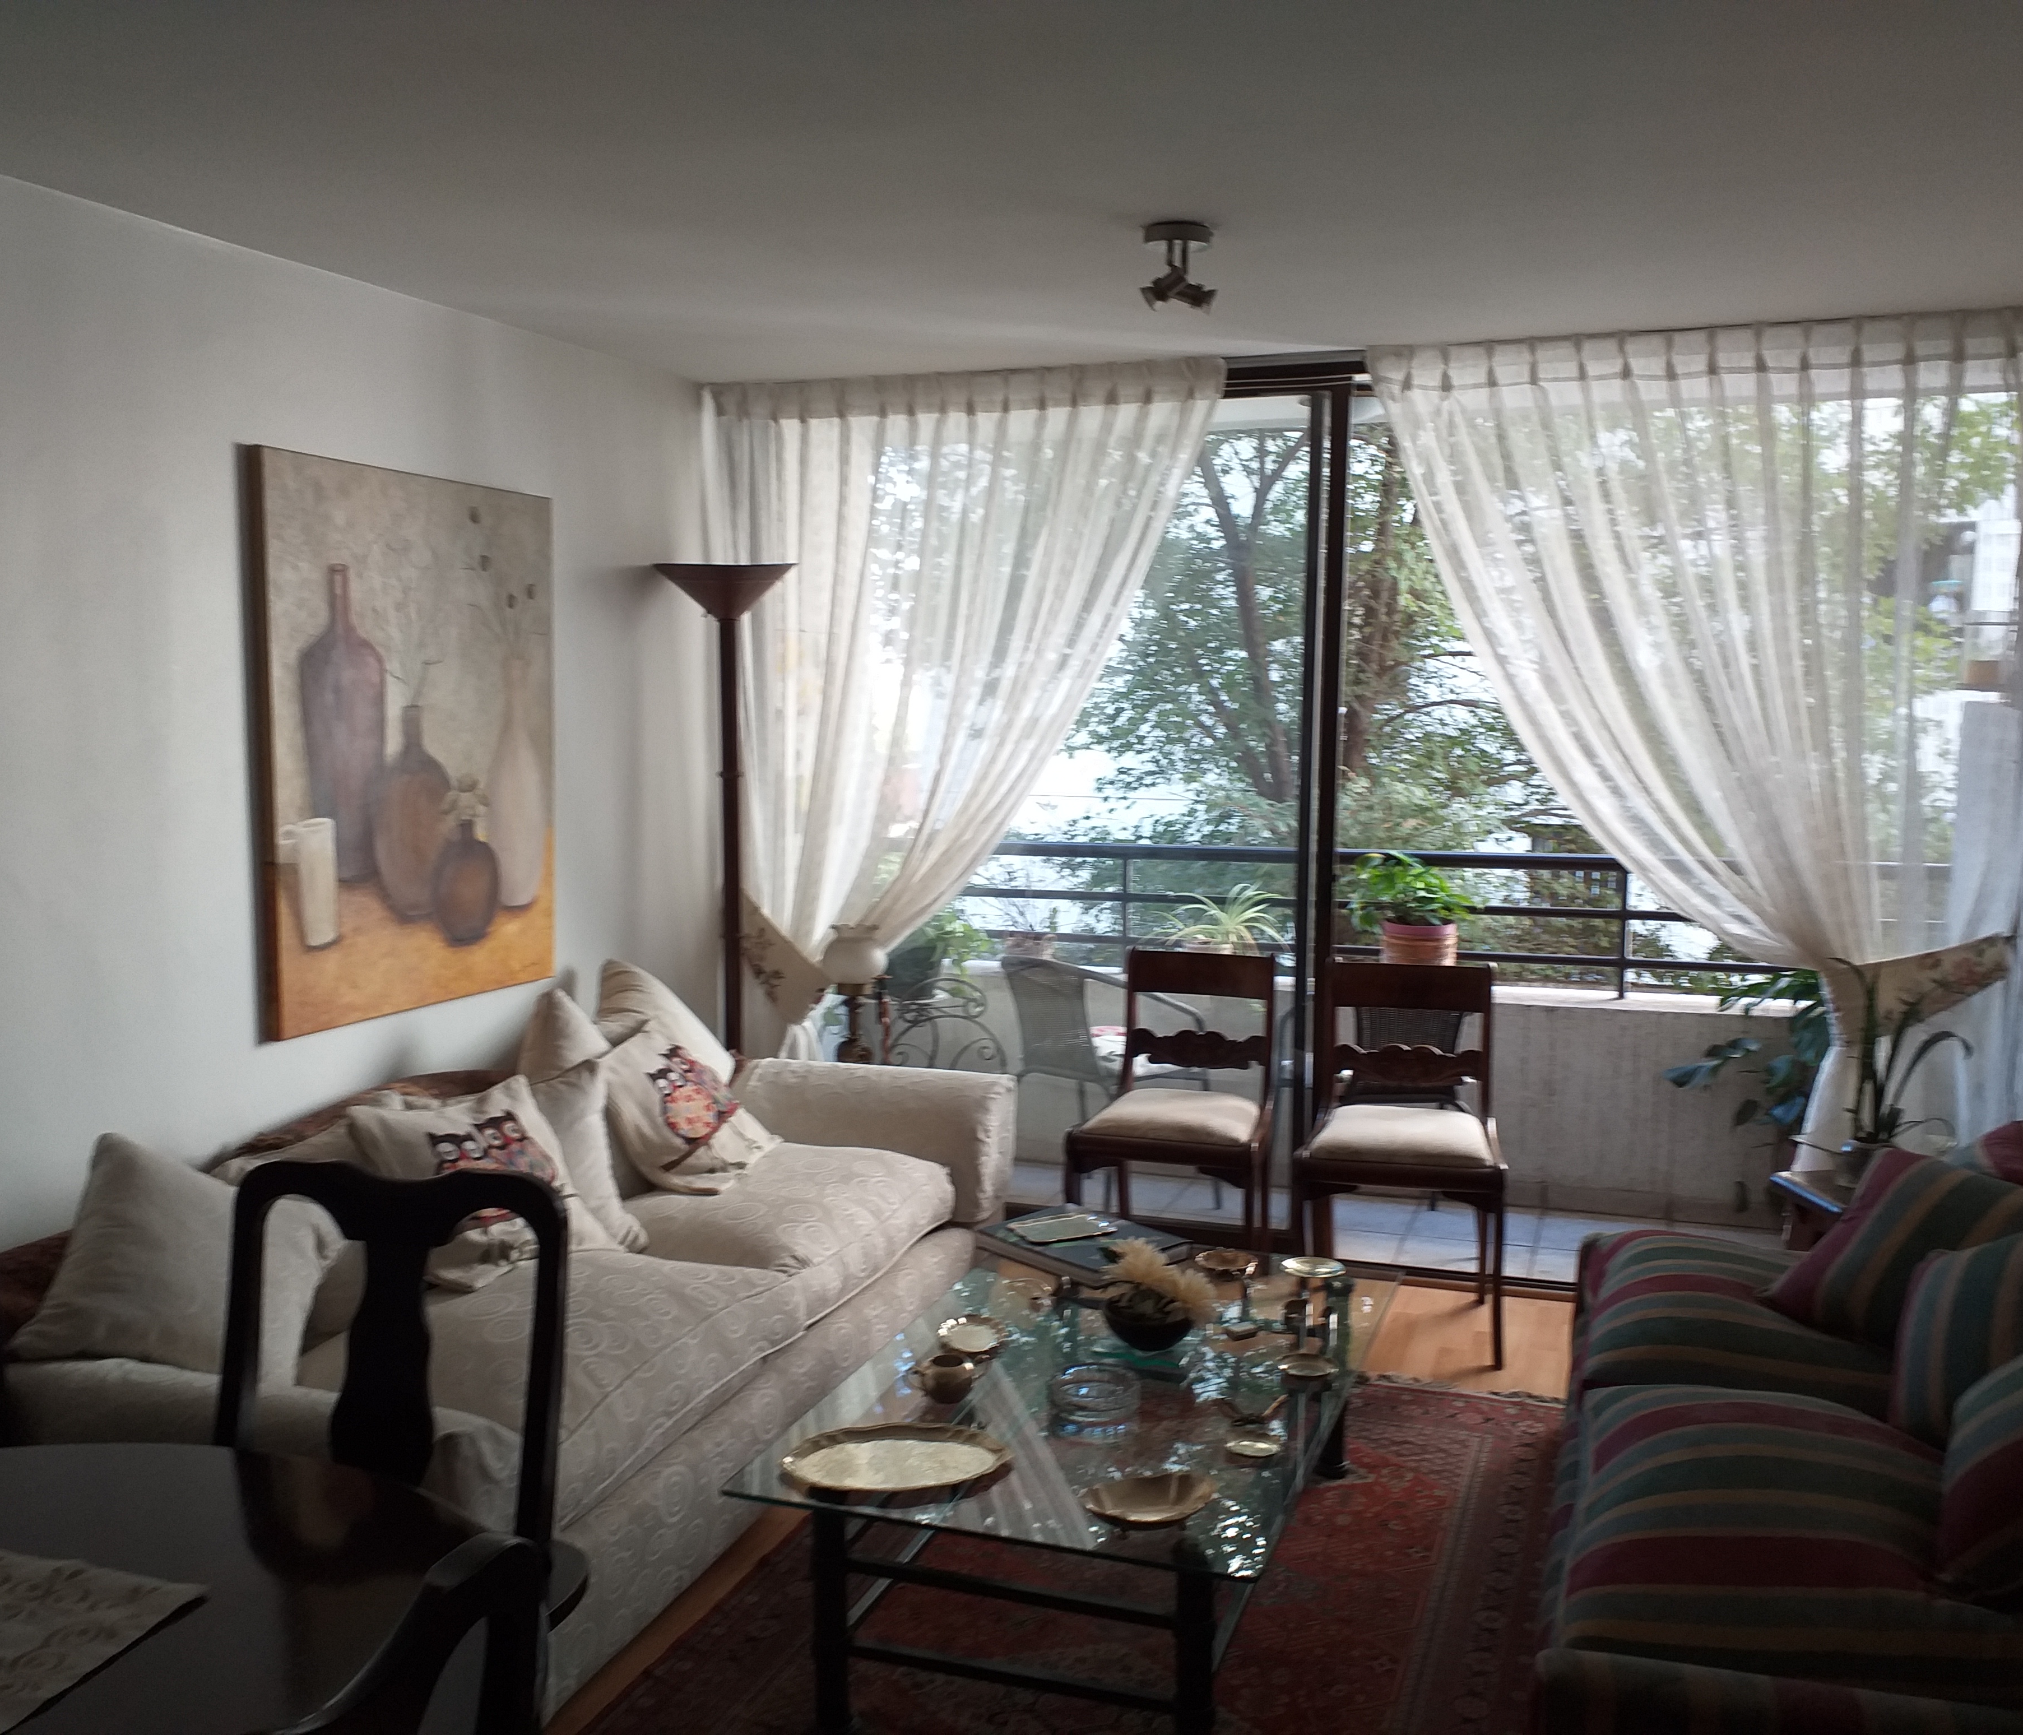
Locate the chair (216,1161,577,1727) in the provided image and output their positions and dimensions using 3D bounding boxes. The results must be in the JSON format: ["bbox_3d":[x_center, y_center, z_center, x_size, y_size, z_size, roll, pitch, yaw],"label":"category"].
[{"bbox_3d":[-0.729,0.853,1.711,0.490,0.985,0.550,2,6,11],"label":"chair"}]

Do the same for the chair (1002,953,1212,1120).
[{"bbox_3d":[0.261,0.646,5.264,0.550,0.770,0.530,-4,7,-38],"label":"chair"}]

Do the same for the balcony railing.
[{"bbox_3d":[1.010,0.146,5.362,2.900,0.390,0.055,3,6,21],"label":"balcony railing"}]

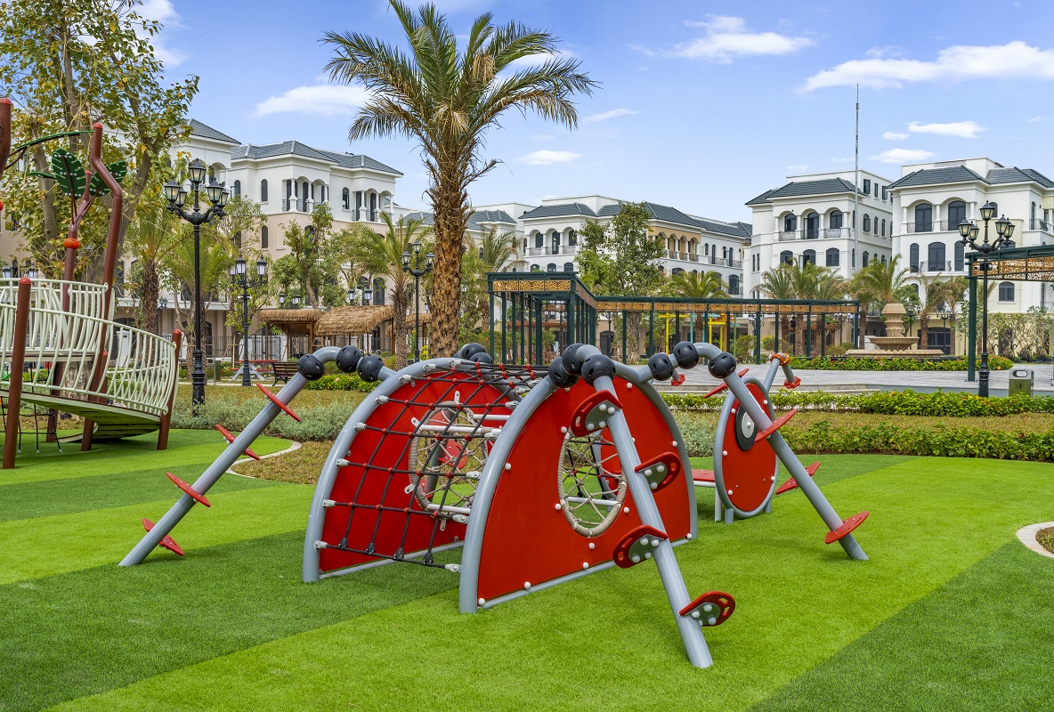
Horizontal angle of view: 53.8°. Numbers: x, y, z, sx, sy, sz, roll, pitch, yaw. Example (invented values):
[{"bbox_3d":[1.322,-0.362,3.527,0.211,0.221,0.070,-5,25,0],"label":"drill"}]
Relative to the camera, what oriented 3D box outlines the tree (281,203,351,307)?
[{"bbox_3d":[-11.353,-3.770,56.075,3.800,8.930,3.800,0,1,0],"label":"tree"}]

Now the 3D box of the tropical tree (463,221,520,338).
[{"bbox_3d":[-2.099,-3.624,62.071,4.000,8.430,4.000,0,1,0],"label":"tropical tree"}]

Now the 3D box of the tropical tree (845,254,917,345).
[{"bbox_3d":[22.315,-3.148,65.000,4.200,6.300,4.200,0,1,0],"label":"tropical tree"}]

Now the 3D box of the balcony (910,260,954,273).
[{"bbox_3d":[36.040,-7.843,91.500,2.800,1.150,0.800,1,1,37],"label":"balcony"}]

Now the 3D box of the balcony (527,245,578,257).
[{"bbox_3d":[2.748,-11.427,112.500,5.900,1.050,1.200,1,1,37],"label":"balcony"}]

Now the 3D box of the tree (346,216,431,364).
[{"bbox_3d":[-5.921,-2.677,45.059,4.000,7.110,4.000,0,1,0],"label":"tree"}]

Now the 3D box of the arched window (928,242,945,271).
[{"bbox_3d":[36.332,-8.793,92.000,1.450,2.550,0.150,1,1,37],"label":"arched window"}]

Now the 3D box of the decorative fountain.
[{"bbox_3d":[15.152,-0.856,42.822,4.100,2.580,4.100,1,1,37],"label":"decorative fountain"}]

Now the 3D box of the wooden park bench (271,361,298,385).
[{"bbox_3d":[-7.880,0.620,35.915,1.500,0.820,0.650,0,1,25],"label":"wooden park bench"}]

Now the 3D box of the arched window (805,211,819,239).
[{"bbox_3d":[28.341,-12.935,103.000,1.400,2.700,0.150,1,1,37],"label":"arched window"}]

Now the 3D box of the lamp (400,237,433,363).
[{"bbox_3d":[-3.585,-1.370,34.000,1.200,4.850,1.200,0,1,0],"label":"lamp"}]

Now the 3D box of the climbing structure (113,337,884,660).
[{"bbox_3d":[0.302,0.693,8.182,4.450,1.600,4.700,1,1,37],"label":"climbing structure"}]

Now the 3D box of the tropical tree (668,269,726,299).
[{"bbox_3d":[9.003,-2.014,54.000,3.700,4.900,3.700,0,1,0],"label":"tropical tree"}]

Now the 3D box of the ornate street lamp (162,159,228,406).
[{"bbox_3d":[-6.233,-1.277,19.600,1.230,4.870,1.230,0,1,-18],"label":"ornate street lamp"}]

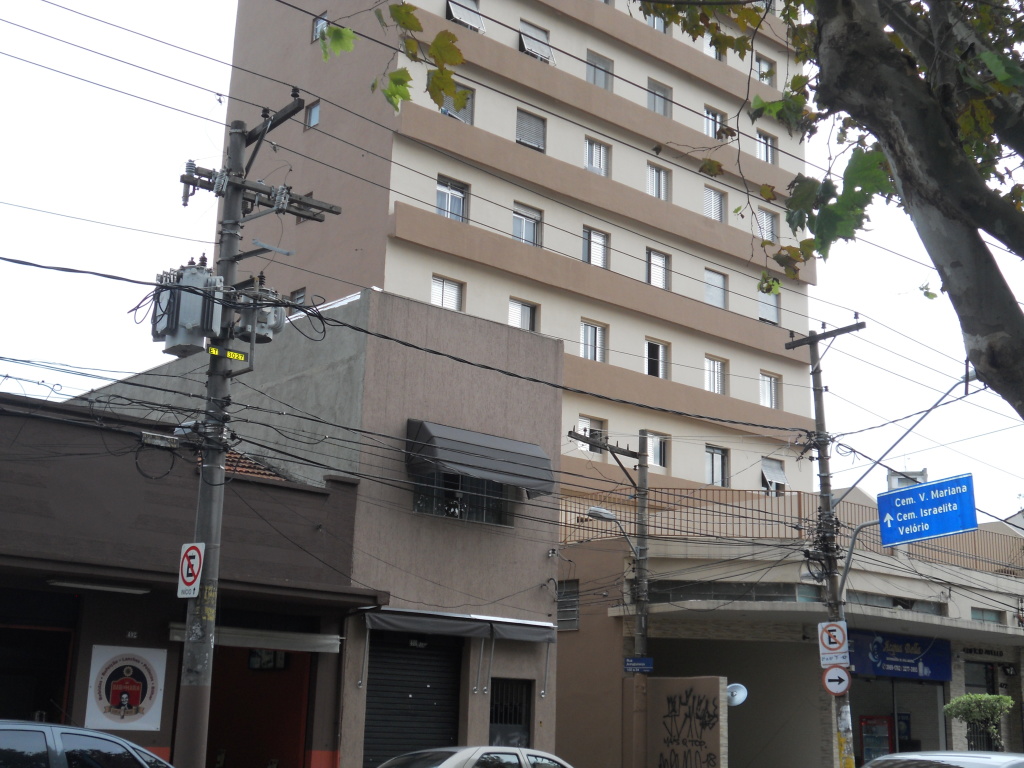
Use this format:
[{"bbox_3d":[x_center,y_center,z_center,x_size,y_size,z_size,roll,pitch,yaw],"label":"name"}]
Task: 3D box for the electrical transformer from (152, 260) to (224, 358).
[{"bbox_3d":[-3.588,-0.865,15.001,0.580,1.020,0.720,14,-18,-40],"label":"electrical transformer"}]

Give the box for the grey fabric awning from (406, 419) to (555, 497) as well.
[{"bbox_3d":[-0.442,1.131,21.037,2.380,0.900,0.760,14,-18,-40],"label":"grey fabric awning"}]

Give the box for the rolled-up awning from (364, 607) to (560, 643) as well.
[{"bbox_3d":[-0.722,3.665,20.549,3.750,0.340,0.280,14,-18,-40],"label":"rolled-up awning"}]

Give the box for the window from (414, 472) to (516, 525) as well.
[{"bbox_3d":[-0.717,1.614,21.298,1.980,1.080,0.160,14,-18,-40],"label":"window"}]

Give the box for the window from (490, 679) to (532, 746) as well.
[{"bbox_3d":[0.019,5.134,21.235,0.900,1.040,0.120,14,-18,-40],"label":"window"}]

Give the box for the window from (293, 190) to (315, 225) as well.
[{"bbox_3d":[-5.785,-4.953,38.378,0.140,0.820,0.760,14,-18,-40],"label":"window"}]

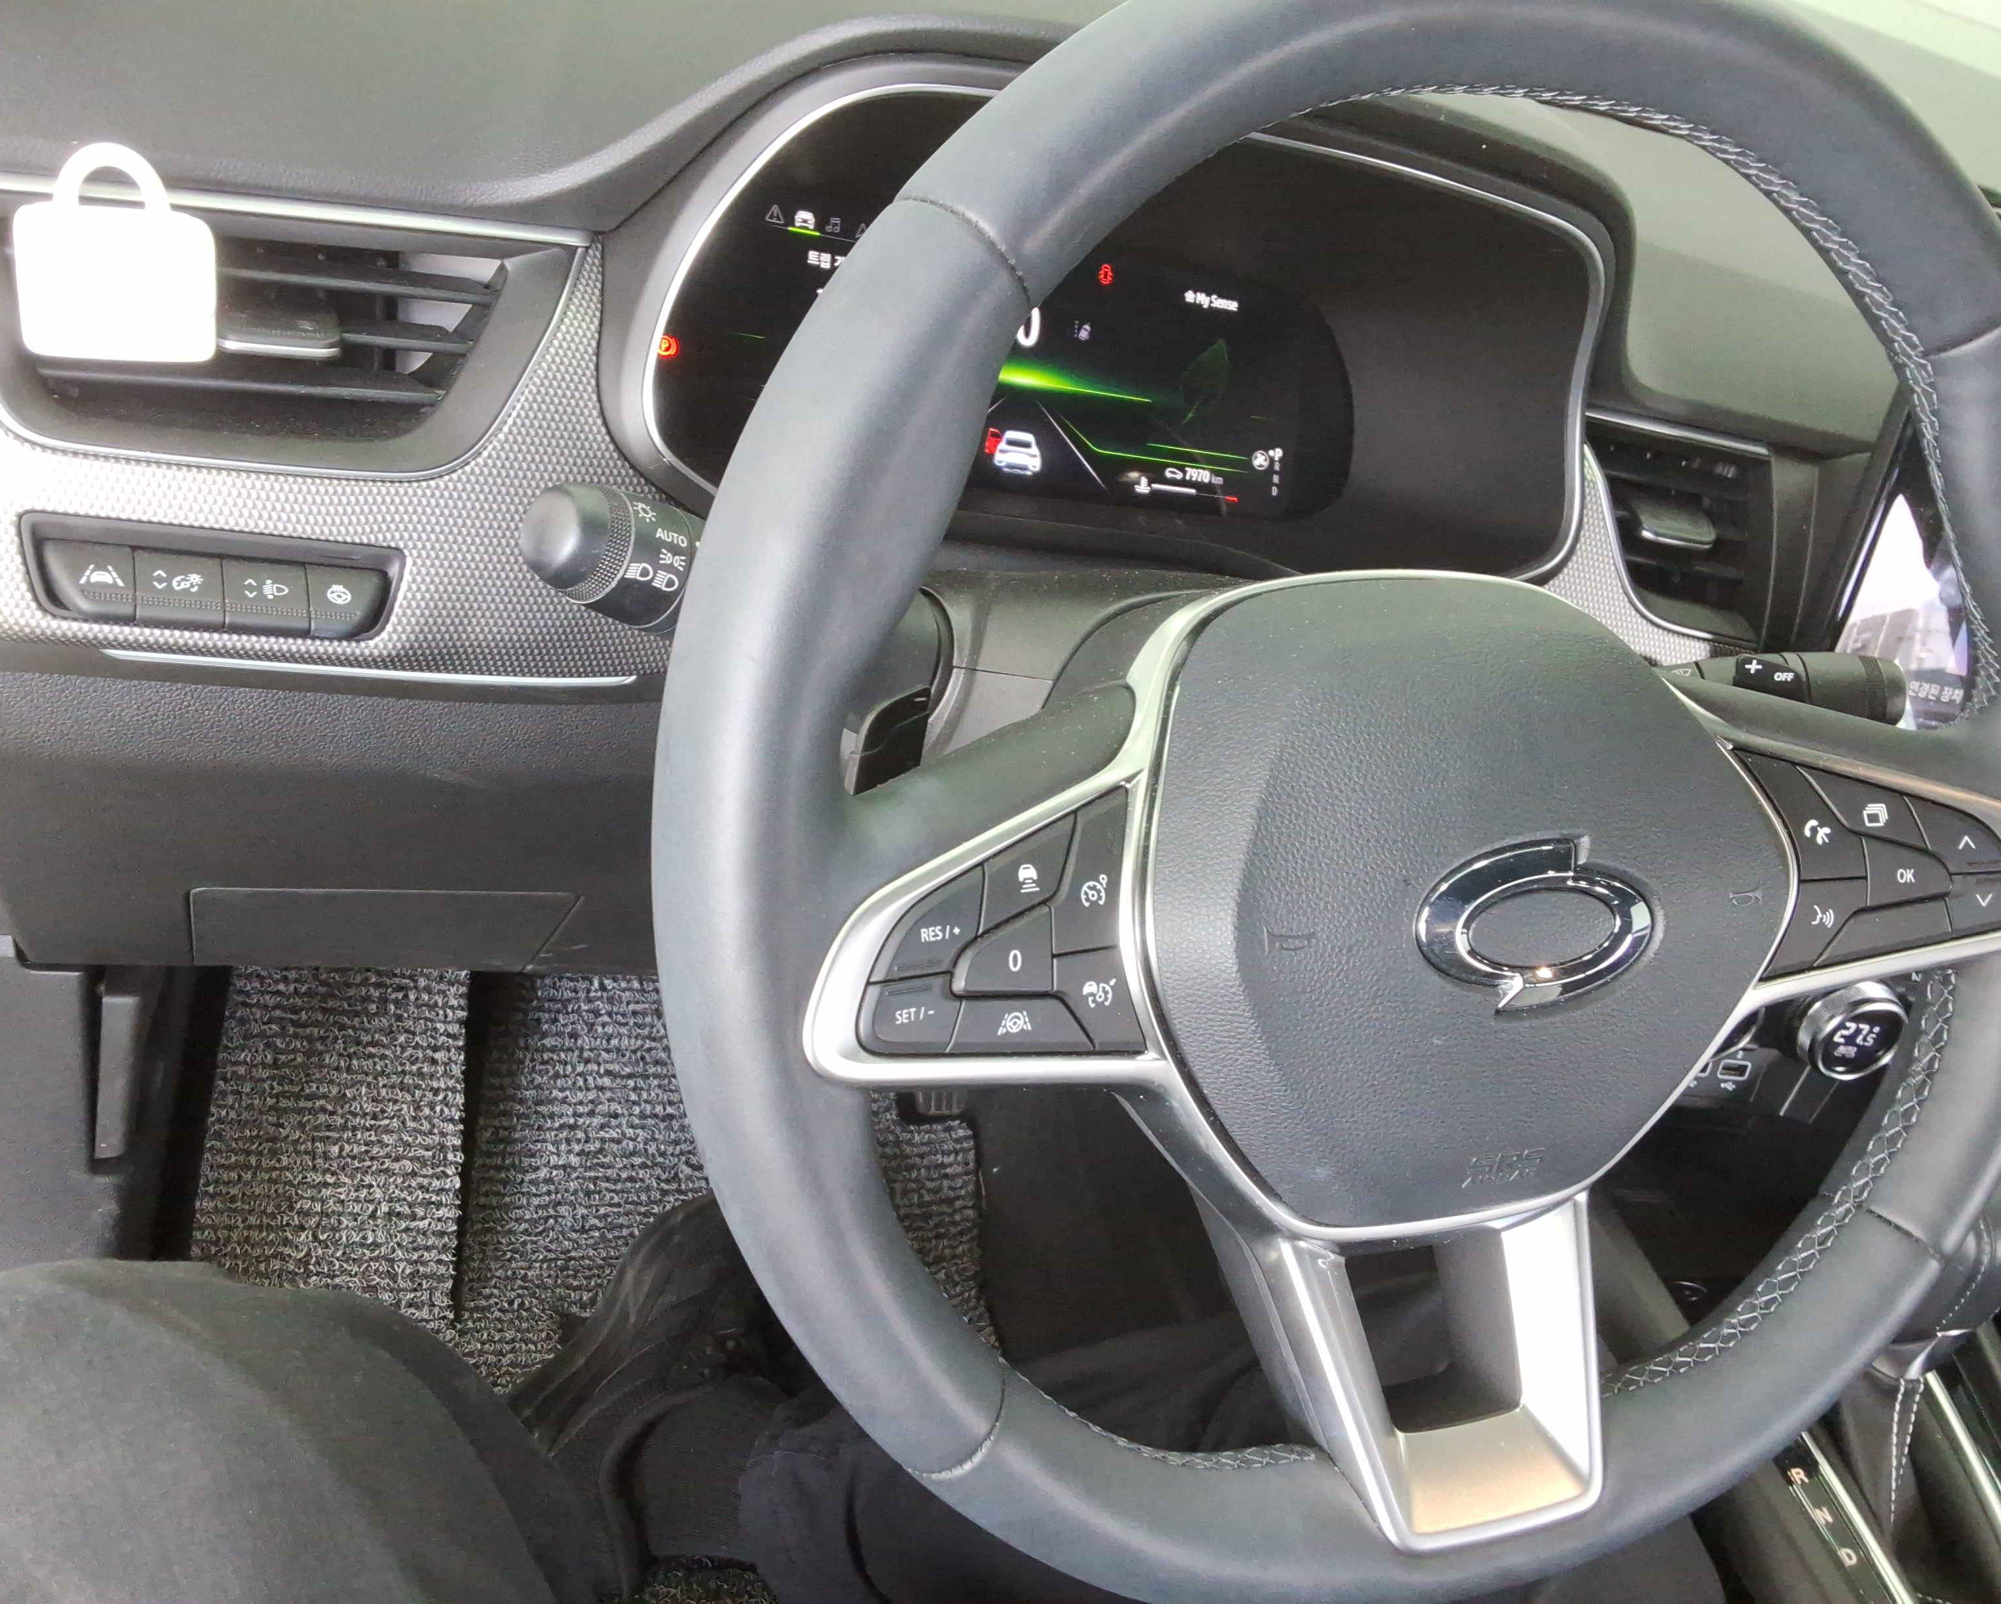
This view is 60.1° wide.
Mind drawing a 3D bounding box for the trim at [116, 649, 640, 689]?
[{"bbox_3d":[-0.173,-0.038,0.484,0.140,0.005,0.008,1,24,-23],"label":"trim"}]

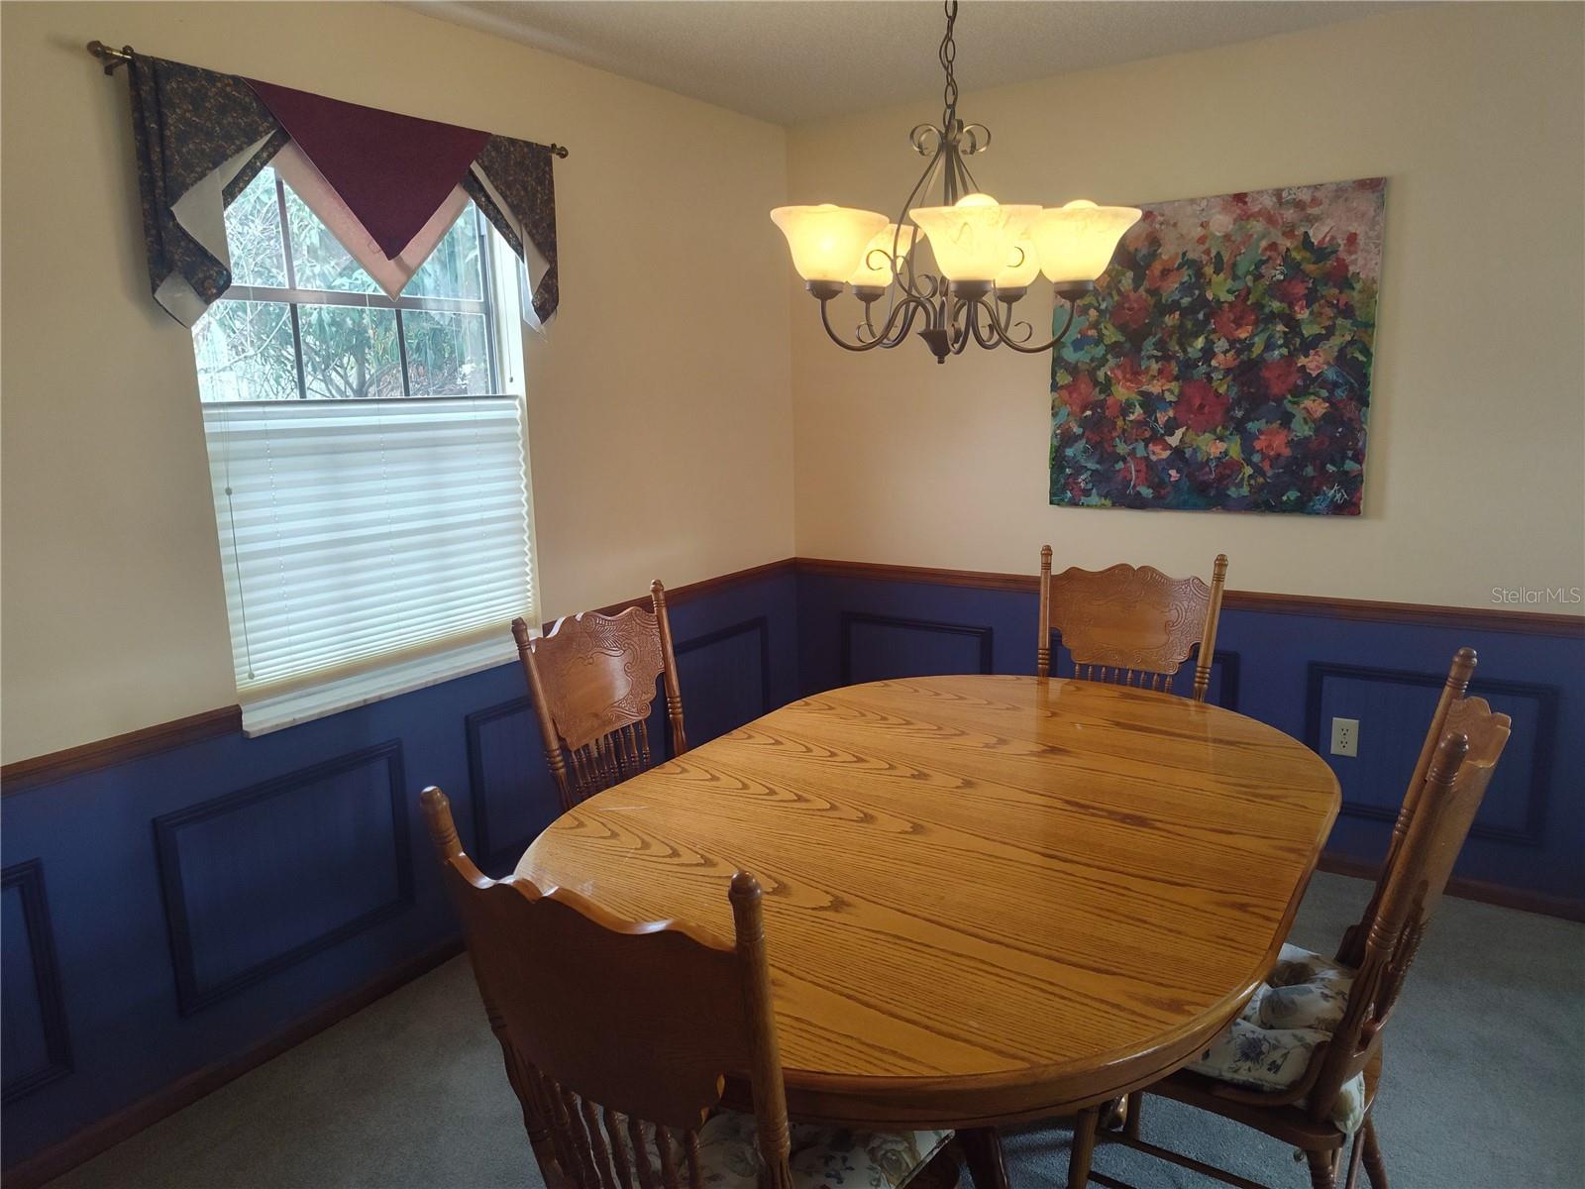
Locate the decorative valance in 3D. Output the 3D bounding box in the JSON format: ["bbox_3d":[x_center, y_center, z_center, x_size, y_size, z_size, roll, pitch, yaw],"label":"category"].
[{"bbox_3d":[-0.952,-0.865,2.464,0.105,0.497,1.074,6,13,33],"label":"decorative valance"}]

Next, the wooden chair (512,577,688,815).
[{"bbox_3d":[-0.258,0.539,2.386,0.545,1.052,0.520,5,13,30],"label":"wooden chair"}]

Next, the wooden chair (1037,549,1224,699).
[{"bbox_3d":[0.827,0.434,2.772,0.520,1.052,0.545,5,13,30],"label":"wooden chair"}]

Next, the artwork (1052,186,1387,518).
[{"bbox_3d":[1.231,-0.710,3.177,0.914,0.914,0.038,6,13,33],"label":"artwork"}]

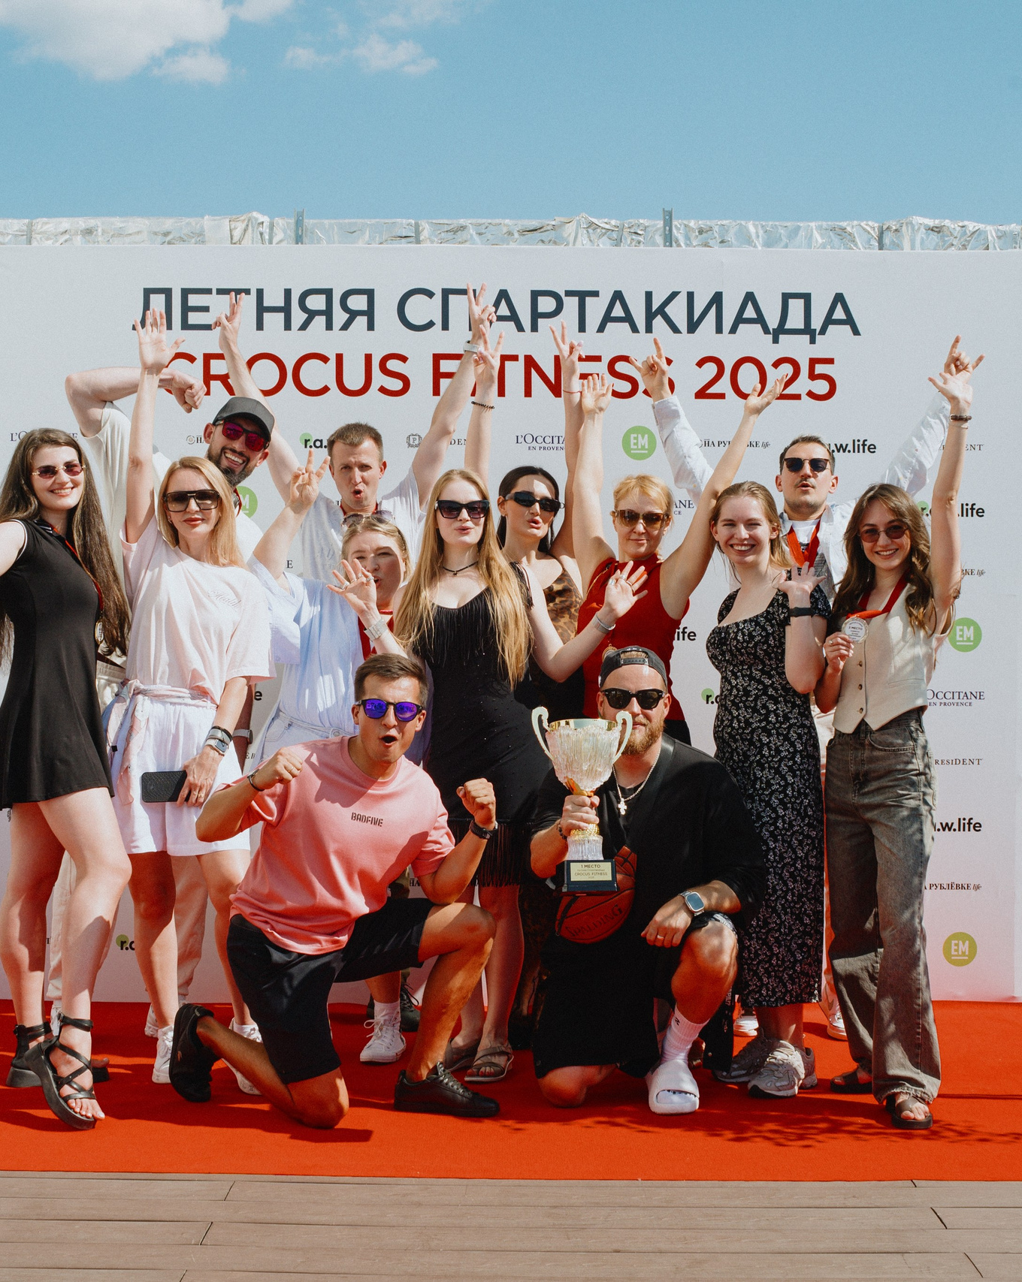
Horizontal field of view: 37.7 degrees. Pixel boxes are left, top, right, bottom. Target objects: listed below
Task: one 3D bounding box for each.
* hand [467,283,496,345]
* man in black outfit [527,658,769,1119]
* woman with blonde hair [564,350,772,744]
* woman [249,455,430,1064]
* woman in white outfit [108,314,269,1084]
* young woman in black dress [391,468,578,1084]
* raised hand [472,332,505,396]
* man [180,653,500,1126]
[{"bbox_3d":[-0.091,-1.011,4.620,0.095,0.195,0.075,1,0,-21],"label":"hand"},{"bbox_3d":[0.361,0.603,4.026,0.640,1.200,0.620,1,0,6],"label":"man in black outfit"},{"bbox_3d":[0.490,0.222,4.254,0.600,1.960,0.400,1,0,2],"label":"woman with blonde hair"},{"bbox_3d":[-0.500,0.328,4.380,0.560,1.740,0.500,0,0,-14],"label":"woman"},{"bbox_3d":[-0.870,0.145,4.094,0.480,2.090,0.420,1,0,-7],"label":"woman in white outfit"},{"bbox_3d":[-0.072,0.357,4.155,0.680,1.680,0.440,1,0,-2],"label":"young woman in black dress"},{"bbox_3d":[-0.065,-0.833,4.450,0.095,0.195,0.075,6,0,17],"label":"raised hand"},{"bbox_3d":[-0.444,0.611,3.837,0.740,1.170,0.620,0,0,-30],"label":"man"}]

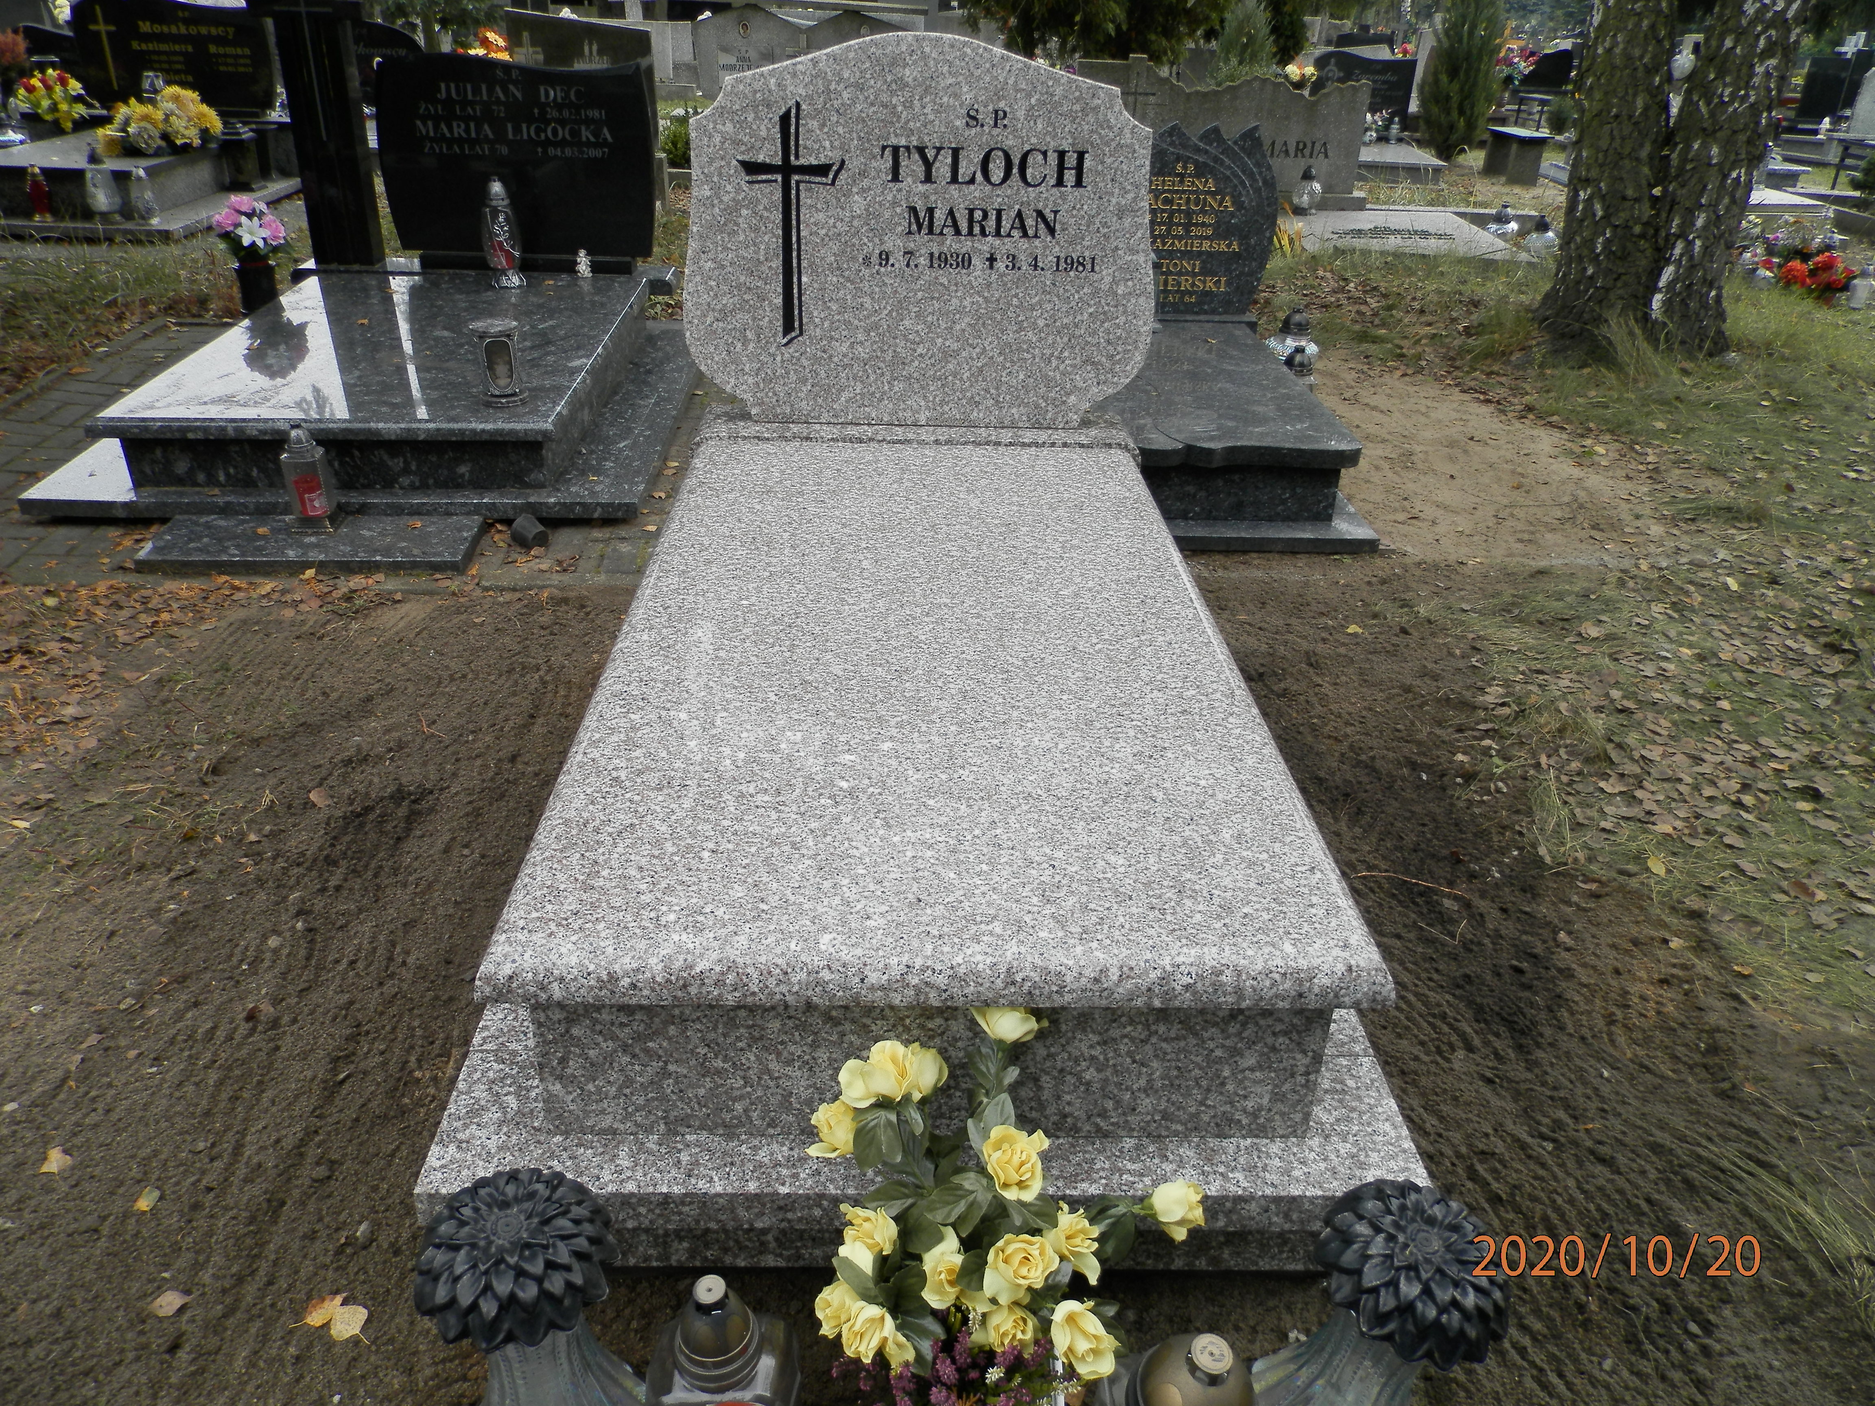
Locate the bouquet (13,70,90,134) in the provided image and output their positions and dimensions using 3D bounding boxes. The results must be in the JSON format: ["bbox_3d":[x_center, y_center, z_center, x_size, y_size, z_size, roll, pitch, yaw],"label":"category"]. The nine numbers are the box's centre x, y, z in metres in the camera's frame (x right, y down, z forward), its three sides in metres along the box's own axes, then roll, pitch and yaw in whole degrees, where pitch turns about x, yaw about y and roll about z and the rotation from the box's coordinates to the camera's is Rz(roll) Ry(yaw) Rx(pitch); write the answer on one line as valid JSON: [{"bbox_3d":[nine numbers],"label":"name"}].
[{"bbox_3d":[-4.548,-3.110,6.973,0.350,0.300,0.270,-7,29,-17],"label":"bouquet"}]

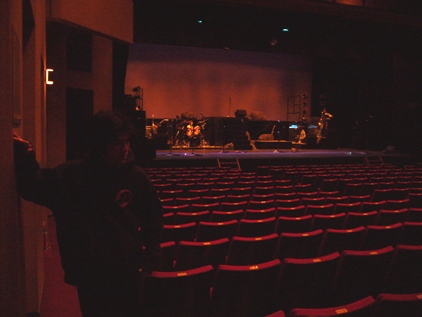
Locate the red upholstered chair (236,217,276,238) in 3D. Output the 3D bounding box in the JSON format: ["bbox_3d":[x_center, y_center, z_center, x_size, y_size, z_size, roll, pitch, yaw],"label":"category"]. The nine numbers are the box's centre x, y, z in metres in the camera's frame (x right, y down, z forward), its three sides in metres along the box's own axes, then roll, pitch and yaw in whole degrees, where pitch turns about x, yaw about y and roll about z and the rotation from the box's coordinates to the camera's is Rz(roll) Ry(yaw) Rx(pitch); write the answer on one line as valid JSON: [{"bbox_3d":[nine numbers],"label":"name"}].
[{"bbox_3d":[0.494,1.174,5.417,0.530,0.900,0.580,-1,5,-21],"label":"red upholstered chair"}]

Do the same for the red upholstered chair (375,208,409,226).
[{"bbox_3d":[2.511,1.149,6.230,0.530,0.880,0.570,-1,4,-21],"label":"red upholstered chair"}]

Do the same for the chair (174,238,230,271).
[{"bbox_3d":[-0.139,1.181,4.216,0.540,0.860,0.600,-1,4,-21],"label":"chair"}]

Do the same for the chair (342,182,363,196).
[{"bbox_3d":[3.497,1.061,10.828,0.530,0.880,0.570,-1,4,-21],"label":"chair"}]

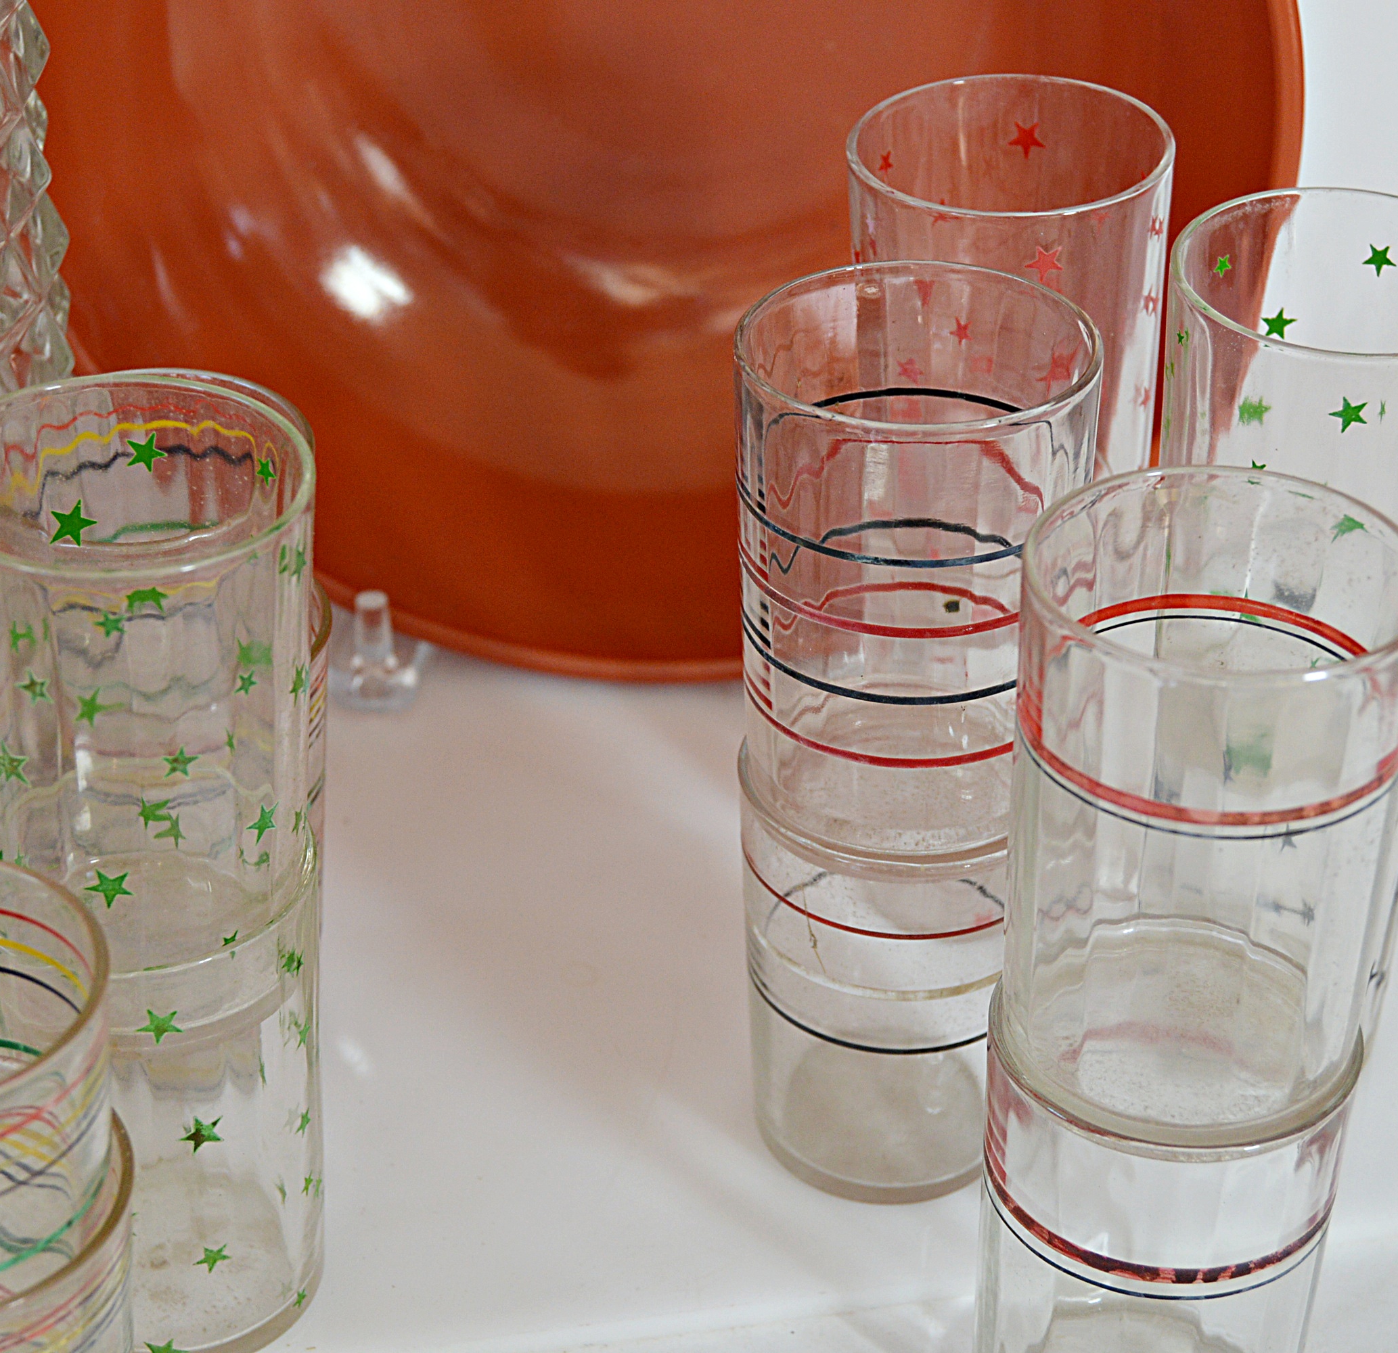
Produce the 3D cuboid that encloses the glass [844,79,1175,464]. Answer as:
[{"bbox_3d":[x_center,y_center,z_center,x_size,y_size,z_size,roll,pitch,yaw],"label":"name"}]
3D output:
[{"bbox_3d":[0.068,-0.067,0.670,0.070,0.118,0.070,0,35,0],"label":"glass"}]

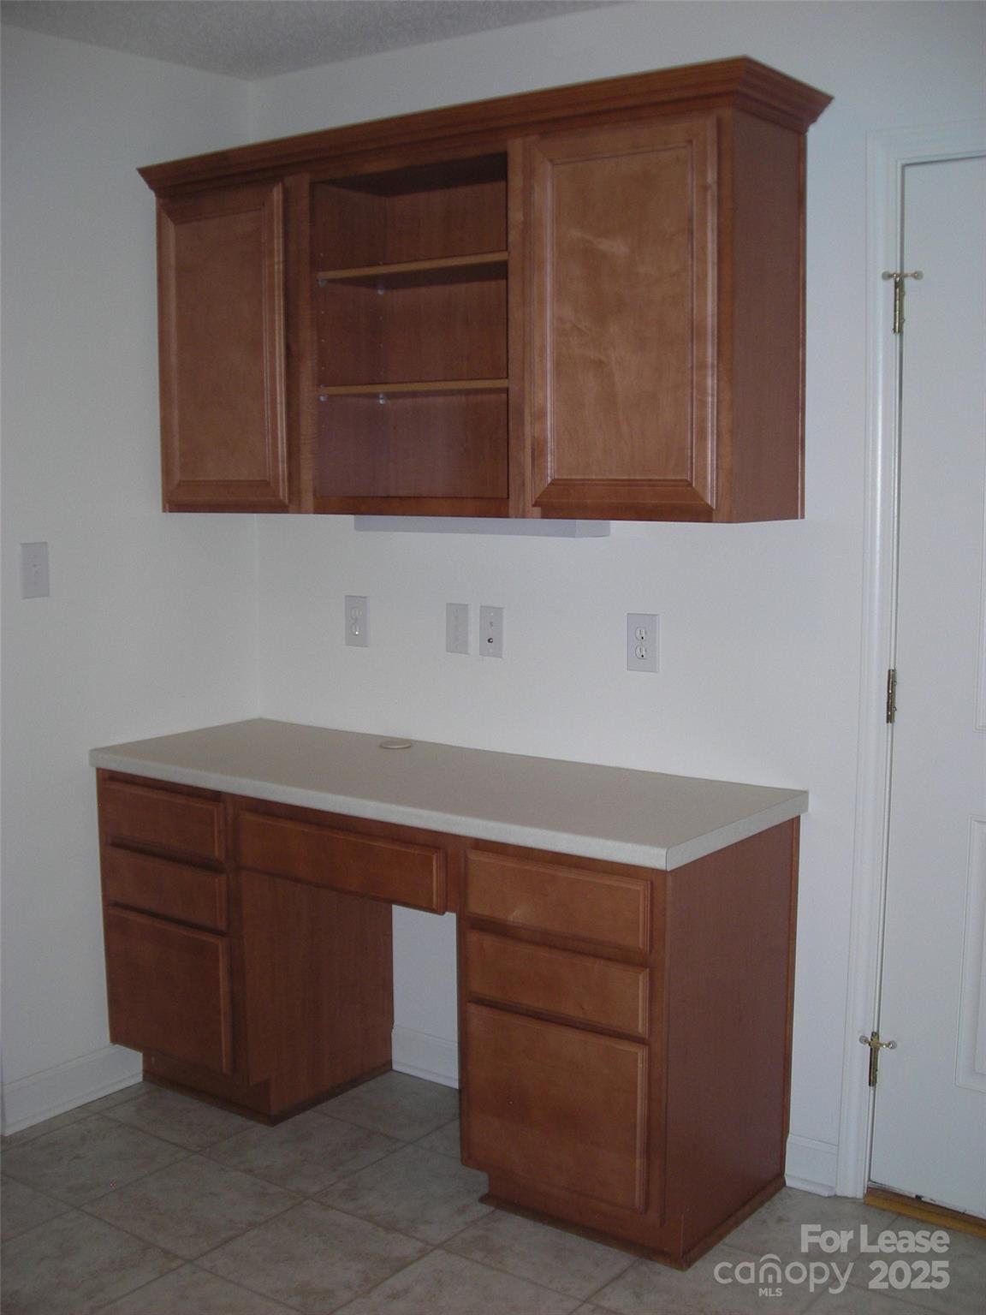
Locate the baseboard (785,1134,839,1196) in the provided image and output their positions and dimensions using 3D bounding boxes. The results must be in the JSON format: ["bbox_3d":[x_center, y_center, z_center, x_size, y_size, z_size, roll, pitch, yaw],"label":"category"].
[{"bbox_3d":[0.645,1.024,2.914,0.111,0.113,0.018,5,9,36],"label":"baseboard"}]

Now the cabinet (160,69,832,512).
[{"bbox_3d":[-0.090,-0.685,3.039,1.534,0.778,0.358,5,9,36],"label":"cabinet"}]

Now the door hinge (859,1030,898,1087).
[{"bbox_3d":[0.746,0.775,2.790,0.072,0.107,0.038,5,9,36],"label":"door hinge"}]

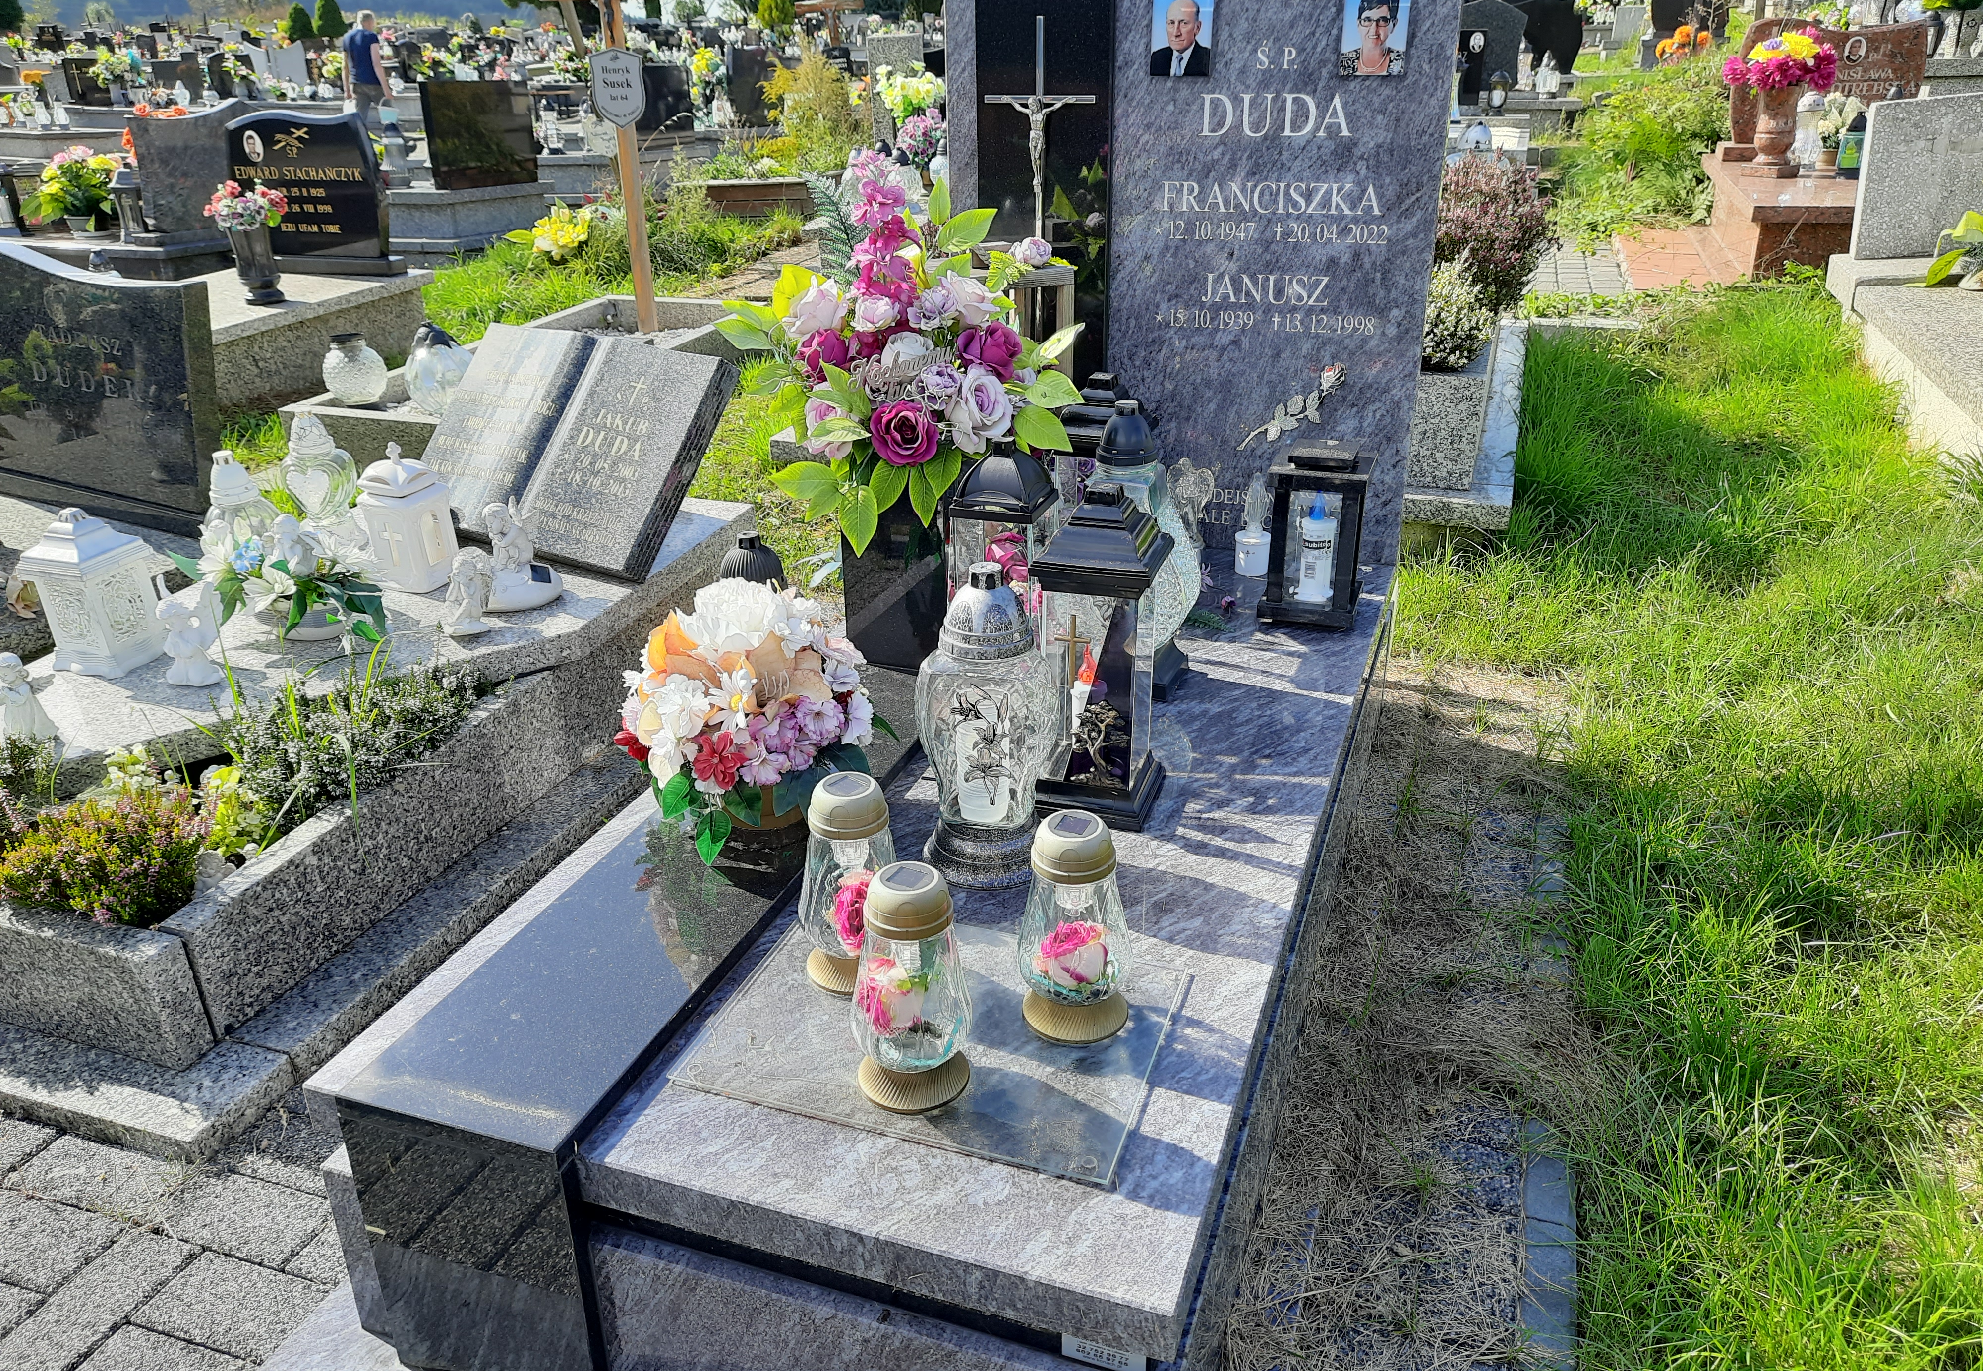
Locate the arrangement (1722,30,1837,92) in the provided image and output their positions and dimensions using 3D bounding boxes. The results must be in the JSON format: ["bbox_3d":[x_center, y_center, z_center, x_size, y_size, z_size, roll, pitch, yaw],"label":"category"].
[{"bbox_3d":[3.135,-2.482,5.700,0.430,0.250,0.360,9,26,19],"label":"arrangement"}]

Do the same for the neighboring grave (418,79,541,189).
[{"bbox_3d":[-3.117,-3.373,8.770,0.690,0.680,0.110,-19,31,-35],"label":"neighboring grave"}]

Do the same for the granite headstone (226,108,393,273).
[{"bbox_3d":[-2.928,-2.097,6.082,0.760,0.650,0.150,4,25,10],"label":"granite headstone"}]

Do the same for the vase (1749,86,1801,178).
[{"bbox_3d":[3.483,-2.460,6.320,0.165,0.385,0.165,-12,27,-23],"label":"vase"}]

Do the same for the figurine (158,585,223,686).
[{"bbox_3d":[-1.227,-0.081,2.182,0.100,0.143,0.080,3,25,8],"label":"figurine"}]

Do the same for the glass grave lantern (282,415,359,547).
[{"bbox_3d":[-1.319,-0.404,2.809,0.125,0.260,0.090,0,25,2],"label":"glass grave lantern"}]

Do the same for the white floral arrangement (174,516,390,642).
[{"bbox_3d":[-1.209,-0.187,2.455,0.340,0.200,0.250,-12,27,-23],"label":"white floral arrangement"}]

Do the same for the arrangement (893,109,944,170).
[{"bbox_3d":[-0.388,-2.974,7.800,0.280,0.310,0.270,-1,25,0],"label":"arrangement"}]

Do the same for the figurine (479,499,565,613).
[{"bbox_3d":[-0.812,-0.235,2.461,0.095,0.163,0.132,14,29,29],"label":"figurine"}]

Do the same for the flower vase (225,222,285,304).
[{"bbox_3d":[-2.795,-1.610,5.440,0.155,0.290,0.155,4,25,10],"label":"flower vase"}]

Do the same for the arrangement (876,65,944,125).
[{"bbox_3d":[-0.430,-3.120,7.571,0.380,0.330,0.310,-1,25,0],"label":"arrangement"}]

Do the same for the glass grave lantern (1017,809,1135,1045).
[{"bbox_3d":[0.076,0.208,1.284,0.105,0.207,0.105,-1,25,0],"label":"glass grave lantern"}]

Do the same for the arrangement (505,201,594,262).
[{"bbox_3d":[-2.288,-2.322,7.335,0.440,0.310,0.360,-7,25,-14],"label":"arrangement"}]

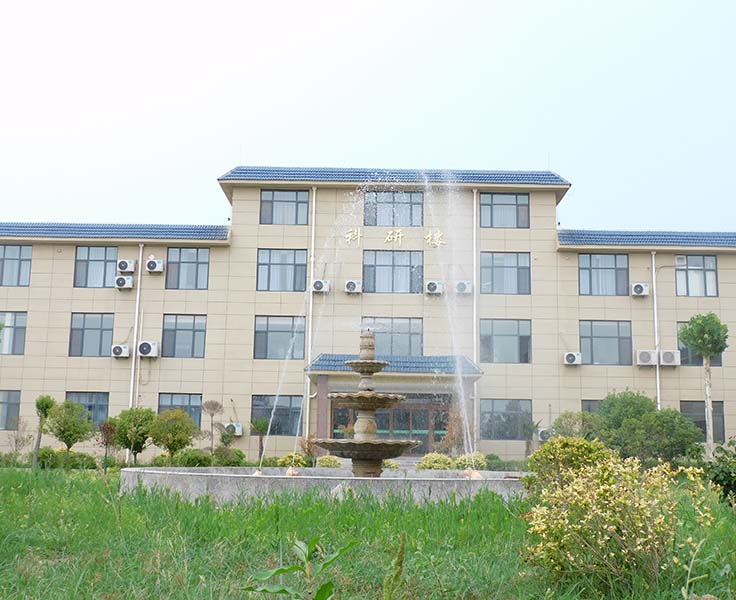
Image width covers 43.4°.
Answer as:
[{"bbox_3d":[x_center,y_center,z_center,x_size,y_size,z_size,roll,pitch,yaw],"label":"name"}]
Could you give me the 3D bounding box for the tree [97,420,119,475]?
[{"bbox_3d":[-9.664,5.424,34.234,0.764,2.019,0.750,1,-10,1],"label":"tree"}]

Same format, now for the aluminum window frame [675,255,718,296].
[{"bbox_3d":[16.227,-1.170,45.681,2.039,2.078,0.120,1,-9,1],"label":"aluminum window frame"}]

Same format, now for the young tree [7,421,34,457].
[{"bbox_3d":[-15.504,6.286,41.218,1.254,1.811,1.200,1,-10,1],"label":"young tree"}]

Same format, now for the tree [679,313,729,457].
[{"bbox_3d":[13.061,3.744,35.670,1.899,6.563,1.850,1,-10,1],"label":"tree"}]

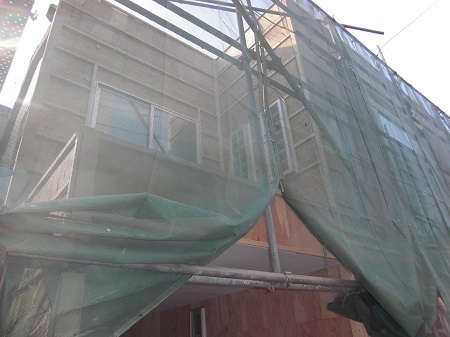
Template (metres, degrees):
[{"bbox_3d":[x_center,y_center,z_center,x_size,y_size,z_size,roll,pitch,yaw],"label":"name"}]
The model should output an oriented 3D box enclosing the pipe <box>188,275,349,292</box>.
[{"bbox_3d":[0.346,0.721,2.250,1.330,0.050,0.050,15,-34,-32],"label":"pipe"}]

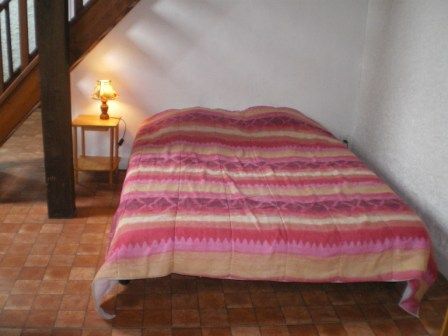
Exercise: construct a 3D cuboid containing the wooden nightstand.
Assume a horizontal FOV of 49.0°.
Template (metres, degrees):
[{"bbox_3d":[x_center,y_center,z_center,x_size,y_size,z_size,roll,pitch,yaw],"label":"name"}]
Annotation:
[{"bbox_3d":[-1.101,-0.150,4.304,0.382,0.539,0.317,1,19,-7],"label":"wooden nightstand"}]

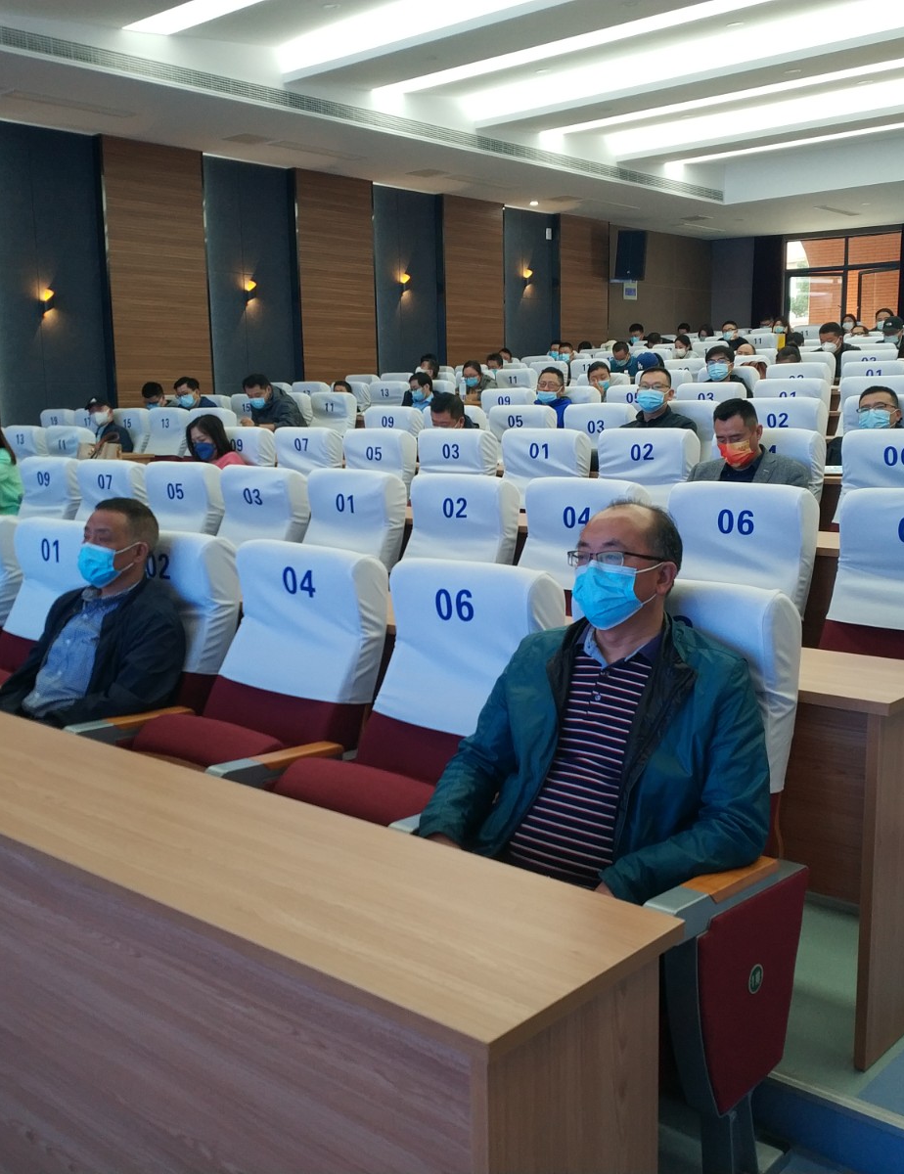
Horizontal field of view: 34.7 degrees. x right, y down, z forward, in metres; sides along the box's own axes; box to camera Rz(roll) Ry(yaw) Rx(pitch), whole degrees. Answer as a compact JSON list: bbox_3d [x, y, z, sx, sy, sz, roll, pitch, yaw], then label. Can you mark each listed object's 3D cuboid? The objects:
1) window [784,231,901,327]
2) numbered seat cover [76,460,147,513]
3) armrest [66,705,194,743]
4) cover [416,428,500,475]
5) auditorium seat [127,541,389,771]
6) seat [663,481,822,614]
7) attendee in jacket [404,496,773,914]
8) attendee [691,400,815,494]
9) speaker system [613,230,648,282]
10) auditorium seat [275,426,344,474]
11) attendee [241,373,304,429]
[{"bbox_3d":[5.551,-4.280,20.610,1.900,1.500,0.120,6,11,42],"label":"window"},{"bbox_3d":[-1.580,-0.399,6.767,0.470,0.390,0.170,6,11,42],"label":"numbered seat cover"},{"bbox_3d":[-0.773,0.345,3.503,0.067,0.078,0.406,7,12,41],"label":"armrest"},{"bbox_3d":[0.005,-0.560,7.214,0.510,0.460,0.280,7,12,42],"label":"cover"},{"bbox_3d":[-0.557,0.429,3.714,0.620,1.050,0.680,6,11,42],"label":"auditorium seat"},{"bbox_3d":[0.679,0.222,3.988,0.551,1.005,0.655,7,12,41],"label":"seat"},{"bbox_3d":[0.220,0.459,2.708,0.600,1.210,0.780,5,10,38],"label":"attendee in jacket"},{"bbox_3d":[1.034,-0.136,5.543,0.580,1.150,0.750,6,11,40],"label":"attendee"},{"bbox_3d":[2.434,-4.639,20.103,0.430,0.690,0.400,-2,21,-8],"label":"speaker system"},{"bbox_3d":[-0.751,-0.628,7.616,0.484,0.403,0.208,7,12,41],"label":"auditorium seat"},{"bbox_3d":[-1.596,-1.177,12.143,0.580,1.180,0.800,6,11,40],"label":"attendee"}]

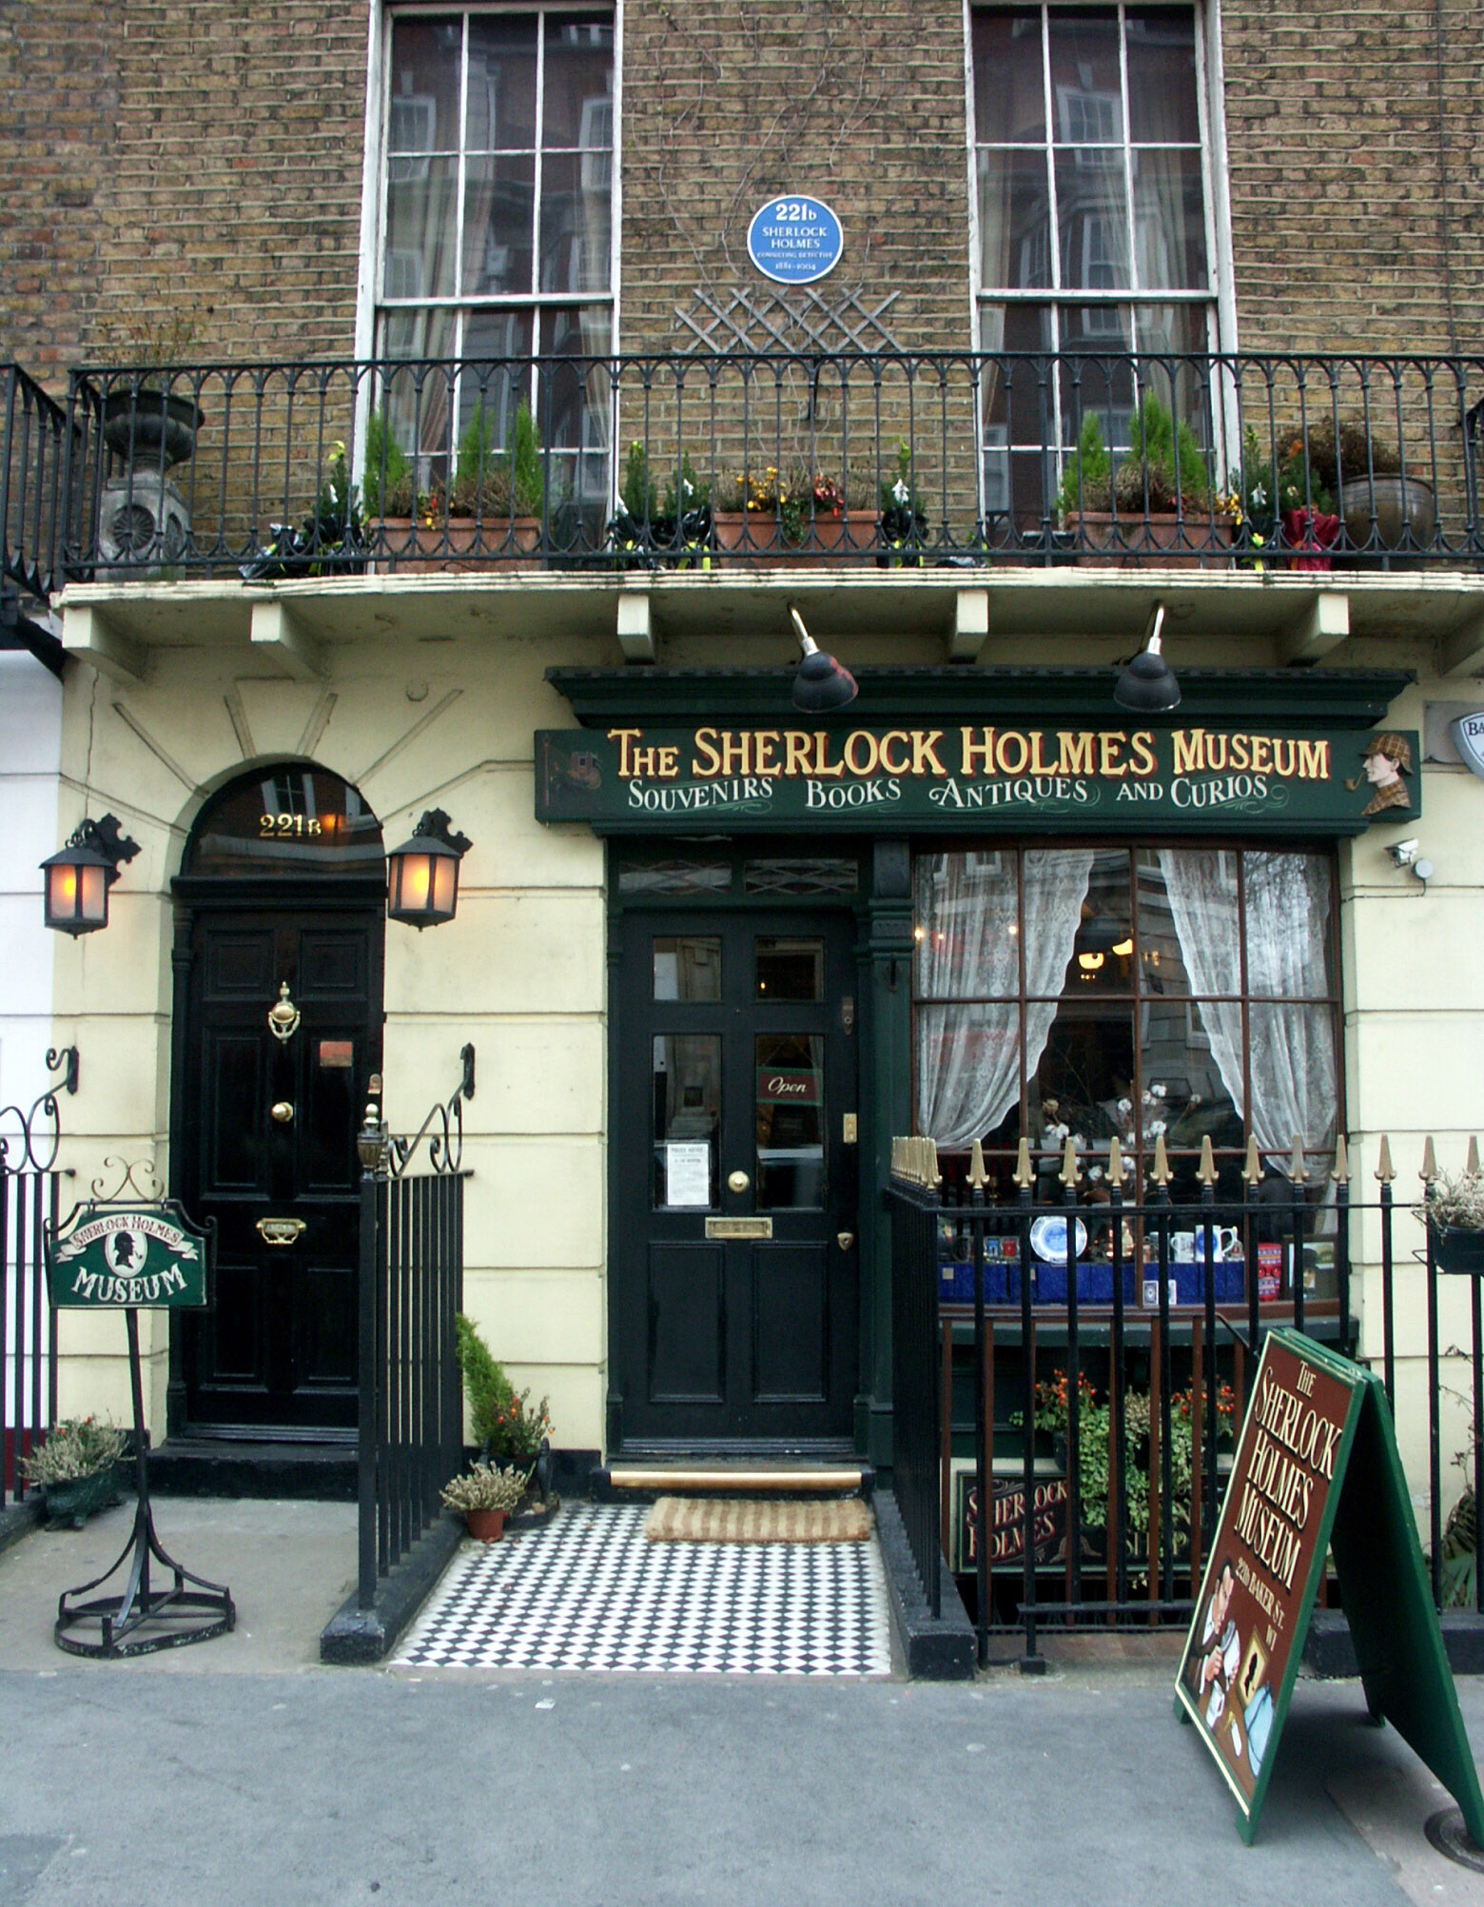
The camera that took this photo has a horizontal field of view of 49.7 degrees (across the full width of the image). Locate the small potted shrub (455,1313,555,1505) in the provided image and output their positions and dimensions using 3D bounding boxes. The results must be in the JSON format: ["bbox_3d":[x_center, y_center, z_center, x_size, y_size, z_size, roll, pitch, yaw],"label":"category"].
[{"bbox_3d":[-0.851,1.633,5.687,0.365,0.680,0.370,0,-7,2],"label":"small potted shrub"}]

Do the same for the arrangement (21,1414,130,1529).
[{"bbox_3d":[-2.450,1.915,5.990,0.320,0.370,0.460,0,-7,2],"label":"arrangement"}]

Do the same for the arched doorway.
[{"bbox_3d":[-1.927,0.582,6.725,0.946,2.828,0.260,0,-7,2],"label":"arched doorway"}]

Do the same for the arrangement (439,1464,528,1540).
[{"bbox_3d":[-0.860,1.850,5.419,0.295,0.245,0.290,0,-7,2],"label":"arrangement"}]

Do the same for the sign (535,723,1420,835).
[{"bbox_3d":[0.940,-0.696,6.524,3.559,0.438,0.150,0,-7,2],"label":"sign"}]

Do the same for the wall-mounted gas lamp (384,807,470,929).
[{"bbox_3d":[-1.256,-0.350,6.394,0.295,0.548,0.455,0,-7,2],"label":"wall-mounted gas lamp"}]

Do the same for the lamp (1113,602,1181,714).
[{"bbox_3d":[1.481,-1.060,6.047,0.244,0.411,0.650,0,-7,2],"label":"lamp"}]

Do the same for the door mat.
[{"bbox_3d":[0.069,1.977,5.554,0.760,0.040,0.520,0,-7,2],"label":"door mat"}]

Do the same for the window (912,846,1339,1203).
[{"bbox_3d":[1.420,0.339,5.942,1.560,1.520,0.200,0,-7,2],"label":"window"}]

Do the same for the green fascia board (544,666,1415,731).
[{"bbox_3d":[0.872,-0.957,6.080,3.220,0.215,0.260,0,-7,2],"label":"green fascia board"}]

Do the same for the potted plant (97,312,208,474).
[{"bbox_3d":[-2.417,-2.298,6.549,0.420,0.671,0.420,0,-7,2],"label":"potted plant"}]

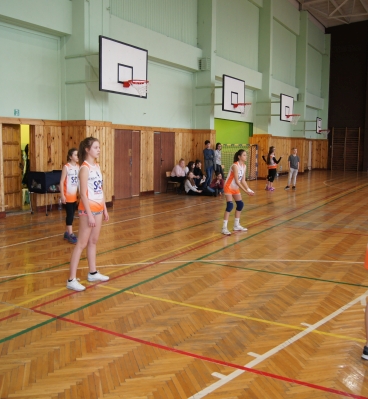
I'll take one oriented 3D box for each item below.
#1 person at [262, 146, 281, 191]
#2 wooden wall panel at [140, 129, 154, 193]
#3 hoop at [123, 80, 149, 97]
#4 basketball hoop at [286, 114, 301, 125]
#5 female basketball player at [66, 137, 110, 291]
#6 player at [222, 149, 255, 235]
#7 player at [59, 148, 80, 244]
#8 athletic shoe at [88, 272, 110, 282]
[{"bbox_3d":[3.391,-1.195,17.326,0.500,1.670,0.600,-2,7,-15],"label":"person"},{"bbox_3d":[-1.244,-1.295,15.328,0.070,2.050,0.800,4,7,31],"label":"wooden wall panel"},{"bbox_3d":[-1.126,-2.619,10.656,0.620,0.420,0.460,4,7,31],"label":"hoop"},{"bbox_3d":[5.215,-3.792,21.313,0.620,0.420,0.460,4,7,31],"label":"basketball hoop"},{"bbox_3d":[-1.085,0.153,5.106,0.360,1.700,0.450,2,7,19],"label":"female basketball player"},{"bbox_3d":[1.021,-0.142,8.497,0.520,1.570,0.450,4,7,30],"label":"player"},{"bbox_3d":[-1.913,-0.059,7.580,0.290,1.570,0.400,4,8,34],"label":"player"},{"bbox_3d":[-1.009,0.926,5.351,0.250,0.110,0.095,0,6,2],"label":"athletic shoe"}]

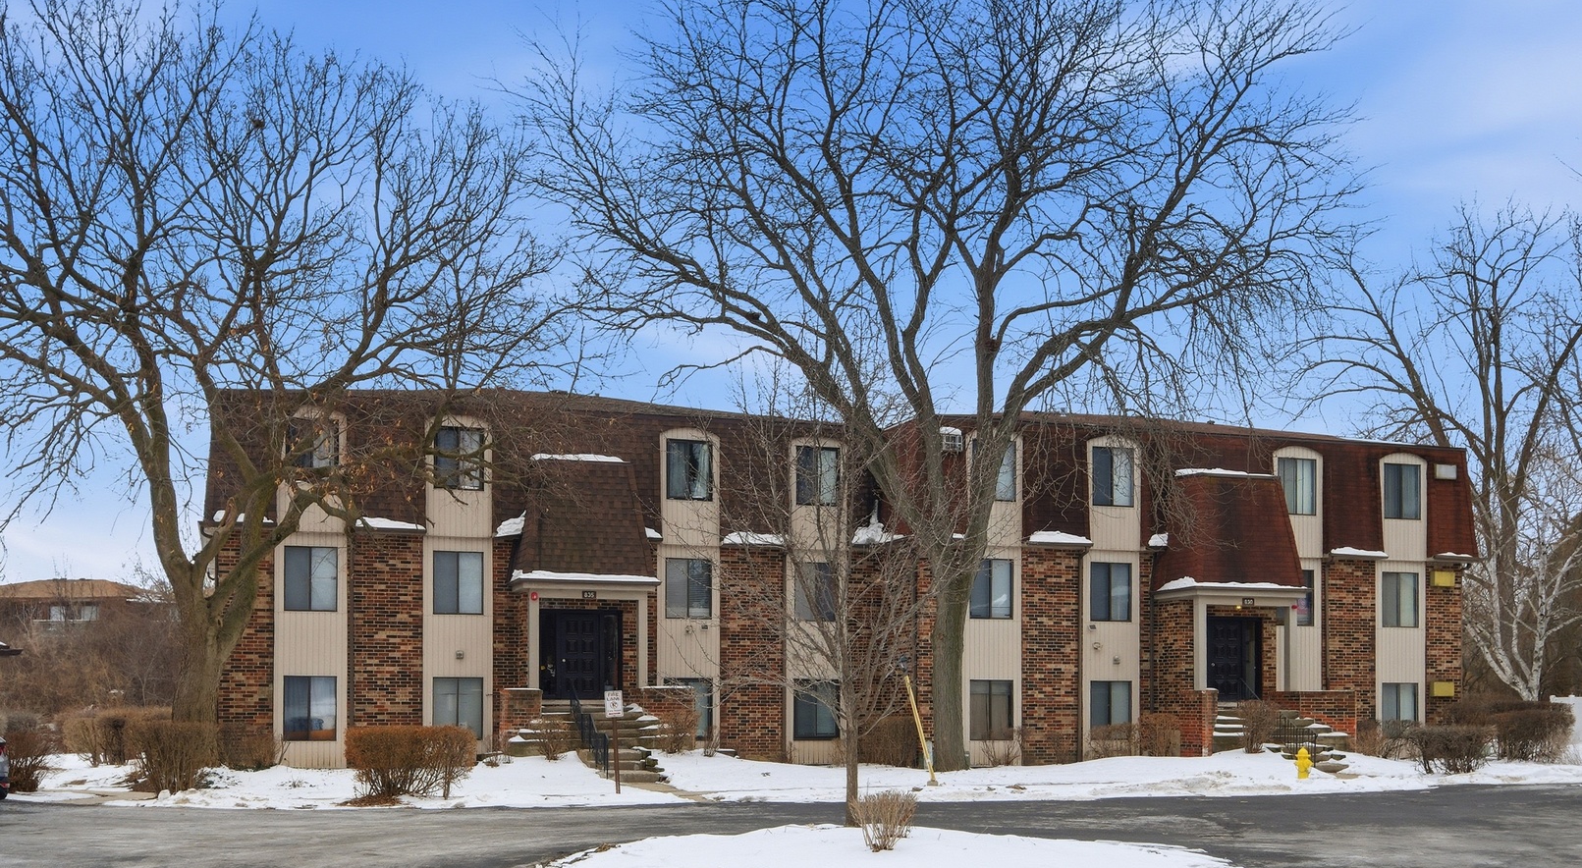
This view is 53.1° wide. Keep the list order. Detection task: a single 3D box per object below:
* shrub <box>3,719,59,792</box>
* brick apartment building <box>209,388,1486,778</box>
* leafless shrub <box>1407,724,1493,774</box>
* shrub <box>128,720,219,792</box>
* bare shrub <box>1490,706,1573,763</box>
[{"bbox_3d":[-13.465,5.679,28.000,1.100,1.250,1.150,2,-6,-26],"label":"shrub"},{"bbox_3d":[0.860,3.500,43.600,30.800,9.300,15.300,1,-5,-16],"label":"brick apartment building"},{"bbox_3d":[14.538,6.975,35.000,1.800,1.070,1.400,-2,-5,23],"label":"leafless shrub"},{"bbox_3d":[-10.715,5.609,27.500,1.500,1.250,1.350,2,-5,-21],"label":"shrub"},{"bbox_3d":[18.097,7.351,38.700,2.000,1.350,1.600,-2,-6,25],"label":"bare shrub"}]

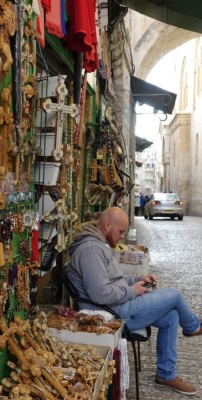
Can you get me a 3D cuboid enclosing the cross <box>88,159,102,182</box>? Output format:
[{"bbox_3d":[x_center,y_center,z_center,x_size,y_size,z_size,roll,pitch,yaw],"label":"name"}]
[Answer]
[{"bbox_3d":[-0.070,-0.317,4.300,0.160,0.250,0.025,-1,3,-37],"label":"cross"}]

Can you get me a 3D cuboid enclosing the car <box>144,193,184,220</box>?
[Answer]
[{"bbox_3d":[3.530,0.430,23.500,1.770,1.470,4.500,1,1,1],"label":"car"}]

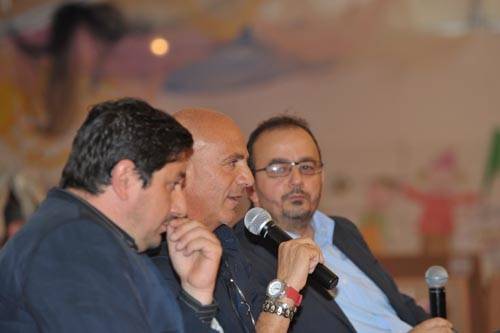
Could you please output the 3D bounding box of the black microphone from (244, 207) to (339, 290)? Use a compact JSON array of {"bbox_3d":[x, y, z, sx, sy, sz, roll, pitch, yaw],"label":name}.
[{"bbox_3d":[0.080,0.159,5.830,0.247,0.052,0.052,40,24,33],"label":"black microphone"}]

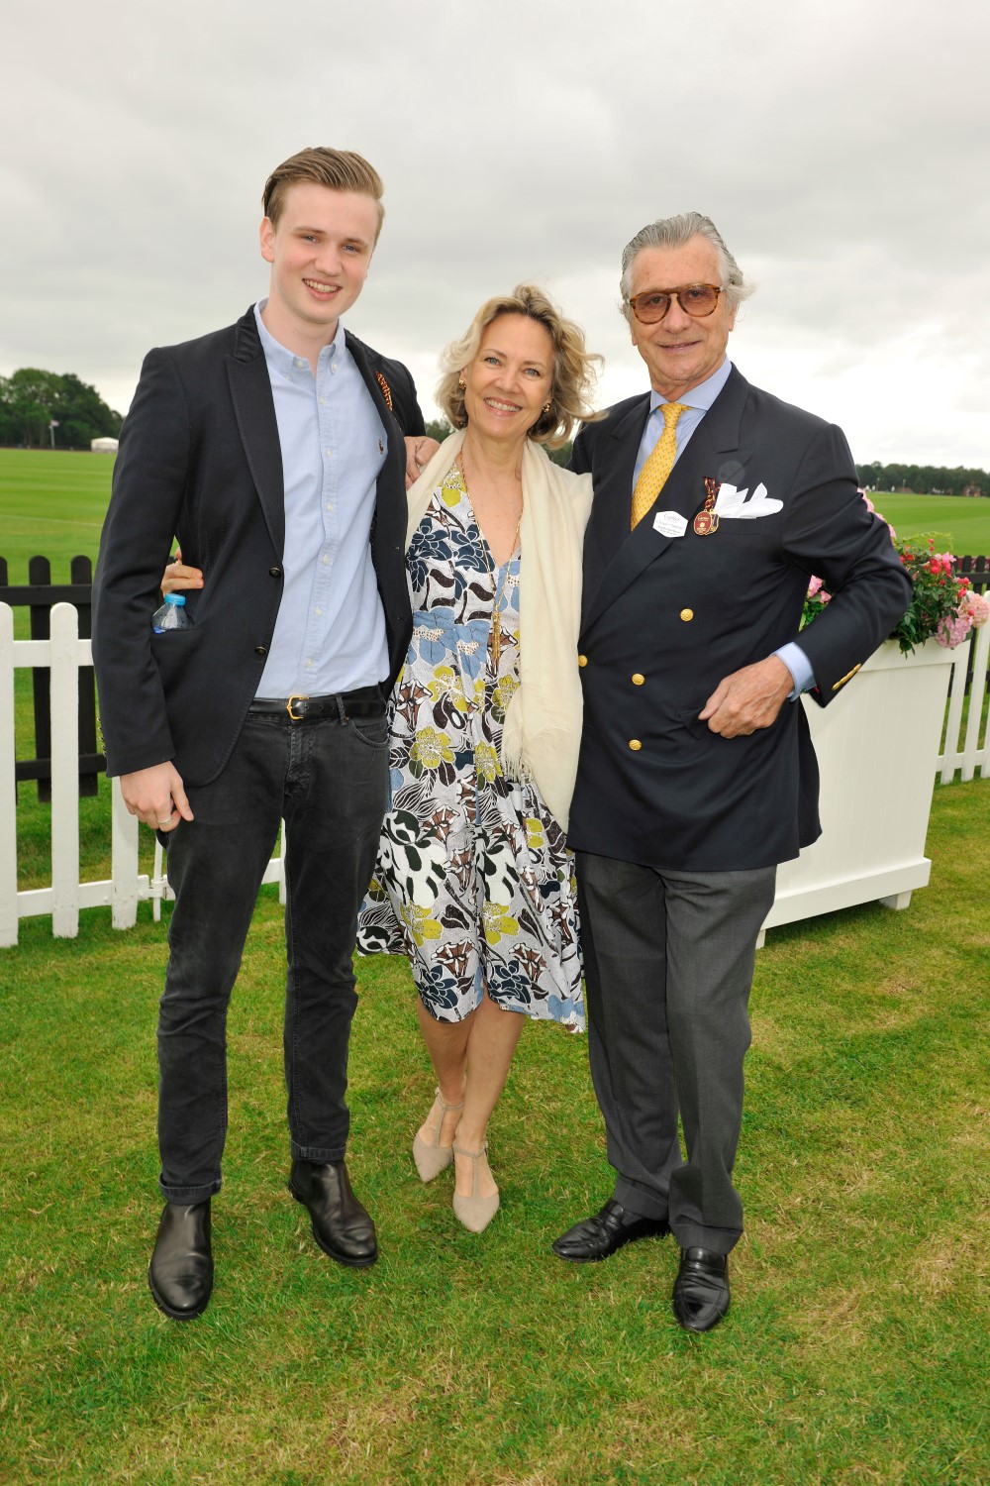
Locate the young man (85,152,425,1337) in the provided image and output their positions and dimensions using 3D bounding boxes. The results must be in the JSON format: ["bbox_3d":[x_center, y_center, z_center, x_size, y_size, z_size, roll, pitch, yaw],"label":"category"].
[{"bbox_3d":[-0.371,0.004,2.164,0.630,1.880,0.440,-2,13,-21],"label":"young man"}]

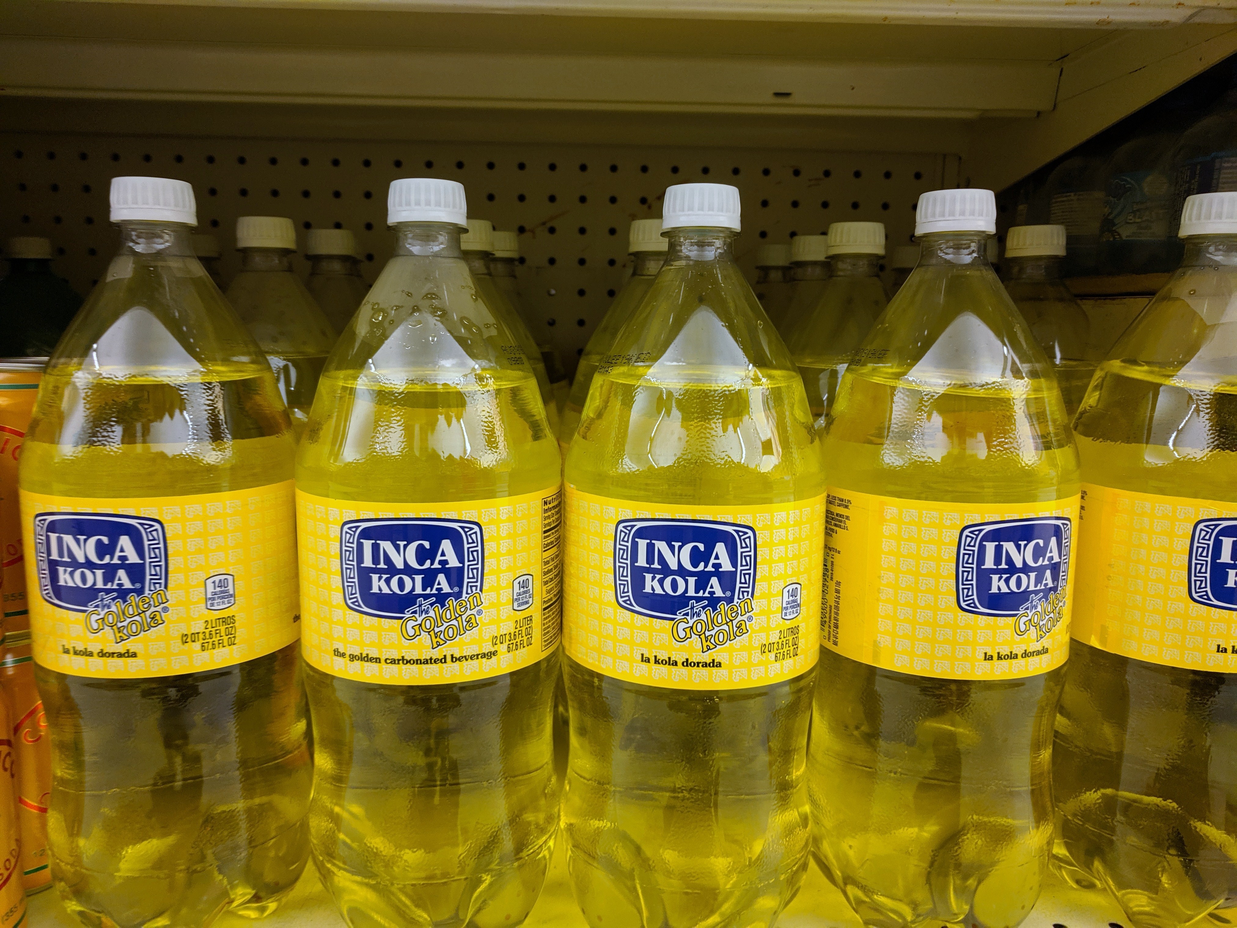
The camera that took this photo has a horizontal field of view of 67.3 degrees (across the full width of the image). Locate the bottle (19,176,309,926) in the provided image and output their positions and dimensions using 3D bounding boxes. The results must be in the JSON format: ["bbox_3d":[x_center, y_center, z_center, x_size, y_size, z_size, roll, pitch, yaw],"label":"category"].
[{"bbox_3d":[-0.192,0.041,0.402,0.111,0.315,0.111,1,7,0],"label":"bottle"}]

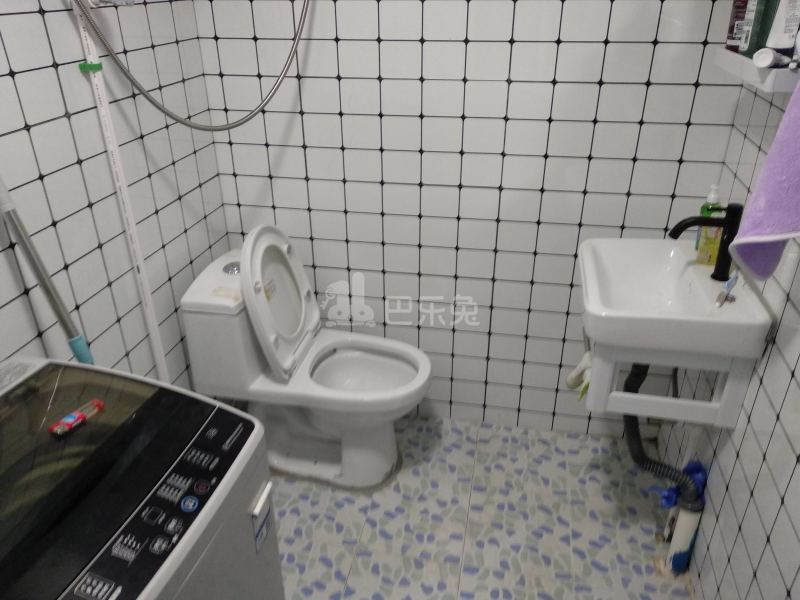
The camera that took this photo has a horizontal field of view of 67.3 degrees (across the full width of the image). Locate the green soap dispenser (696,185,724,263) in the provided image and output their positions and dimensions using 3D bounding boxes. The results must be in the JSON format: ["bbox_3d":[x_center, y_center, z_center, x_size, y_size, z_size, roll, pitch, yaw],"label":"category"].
[{"bbox_3d":[0.757,-0.179,1.462,0.056,0.195,0.044,15,31,27],"label":"green soap dispenser"}]

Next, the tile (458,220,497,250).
[{"bbox_3d":[0.242,-0.203,1.855,0.117,0.098,0.010,5,28,10],"label":"tile"}]

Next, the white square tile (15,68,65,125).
[{"bbox_3d":[-0.718,-0.408,1.197,0.010,0.099,0.119,5,28,10],"label":"white square tile"}]

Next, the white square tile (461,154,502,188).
[{"bbox_3d":[0.241,-0.380,1.763,0.117,0.098,0.010,5,28,10],"label":"white square tile"}]

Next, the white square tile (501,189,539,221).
[{"bbox_3d":[0.360,-0.282,1.794,0.118,0.098,0.010,5,28,10],"label":"white square tile"}]

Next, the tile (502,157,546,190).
[{"bbox_3d":[0.361,-0.371,1.753,0.119,0.100,0.010,5,28,10],"label":"tile"}]

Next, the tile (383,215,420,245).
[{"bbox_3d":[0.007,-0.222,1.900,0.118,0.098,0.010,5,28,10],"label":"tile"}]

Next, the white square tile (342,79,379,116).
[{"bbox_3d":[-0.114,-0.586,1.733,0.118,0.098,0.010,5,28,10],"label":"white square tile"}]

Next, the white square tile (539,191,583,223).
[{"bbox_3d":[0.479,-0.273,1.780,0.119,0.099,0.010,5,28,10],"label":"white square tile"}]

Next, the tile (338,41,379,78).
[{"bbox_3d":[-0.115,-0.678,1.696,0.118,0.099,0.010,5,28,10],"label":"tile"}]

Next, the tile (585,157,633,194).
[{"bbox_3d":[0.598,-0.352,1.713,0.119,0.099,0.010,5,28,10],"label":"tile"}]

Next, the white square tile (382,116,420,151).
[{"bbox_3d":[0.005,-0.490,1.767,0.119,0.100,0.010,5,28,10],"label":"white square tile"}]

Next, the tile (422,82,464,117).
[{"bbox_3d":[0.123,-0.569,1.700,0.119,0.099,0.010,5,28,10],"label":"tile"}]

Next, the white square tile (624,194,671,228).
[{"bbox_3d":[0.713,-0.252,1.732,0.118,0.098,0.010,5,28,10],"label":"white square tile"}]

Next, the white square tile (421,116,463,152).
[{"bbox_3d":[0.123,-0.478,1.741,0.118,0.098,0.010,5,28,10],"label":"white square tile"}]

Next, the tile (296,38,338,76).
[{"bbox_3d":[-0.233,-0.687,1.714,0.119,0.100,0.010,5,28,10],"label":"tile"}]

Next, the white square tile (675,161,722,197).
[{"bbox_3d":[0.830,-0.334,1.676,0.110,0.099,0.010,5,28,10],"label":"white square tile"}]

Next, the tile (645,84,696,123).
[{"bbox_3d":[0.710,-0.518,1.591,0.117,0.098,0.010,5,28,10],"label":"tile"}]

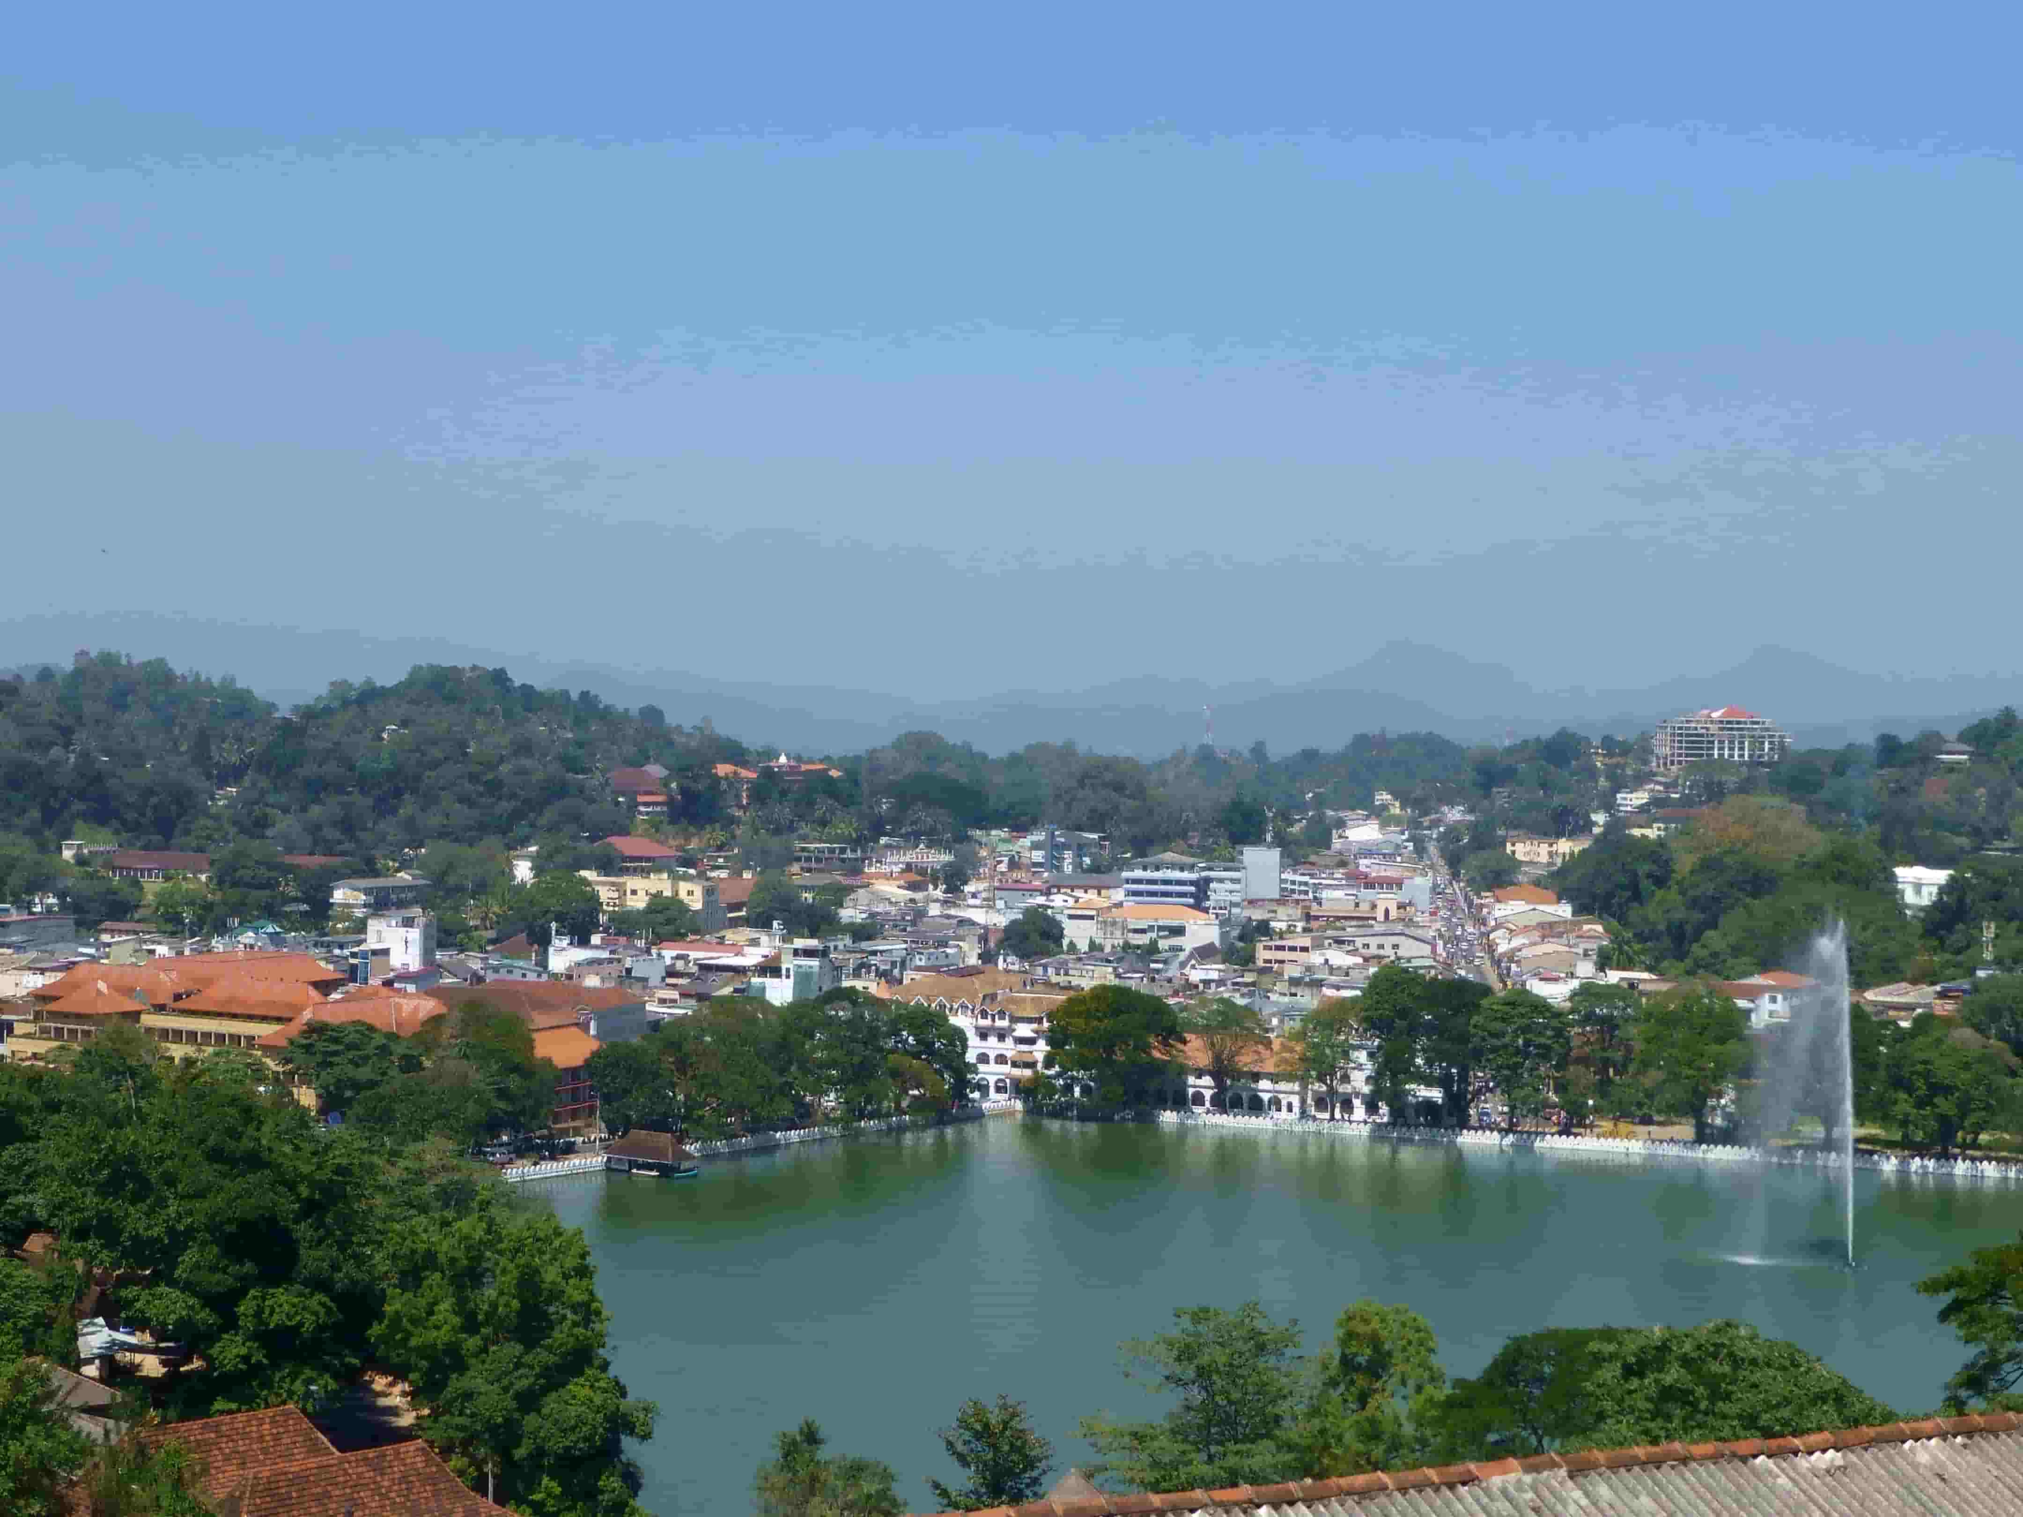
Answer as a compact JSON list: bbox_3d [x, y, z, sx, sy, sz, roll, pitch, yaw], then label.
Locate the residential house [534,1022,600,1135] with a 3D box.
[{"bbox_3d":[-71.020,51.780,440.000,11.000,17.000,13.000,0,0,32],"label":"residential house"}]

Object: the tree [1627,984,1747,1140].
[{"bbox_3d":[116.430,52.530,473.000,20.500,27.000,19.000,0,1,14],"label":"tree"}]

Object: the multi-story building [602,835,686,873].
[{"bbox_3d":[-107.950,28.080,800.000,24.860,11.510,15.000,0,0,-6],"label":"multi-story building"}]

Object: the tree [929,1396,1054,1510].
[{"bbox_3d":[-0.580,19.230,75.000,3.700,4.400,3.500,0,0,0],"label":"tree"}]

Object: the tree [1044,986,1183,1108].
[{"bbox_3d":[17.300,49.070,466.000,23.000,21.000,21.000,0,0,0],"label":"tree"}]

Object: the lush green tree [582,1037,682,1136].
[{"bbox_3d":[-60.090,52.310,436.000,15.500,15.800,14.500,0,0,0],"label":"lush green tree"}]

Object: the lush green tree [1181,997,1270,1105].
[{"bbox_3d":[33.870,46.790,436.000,14.300,18.060,14.000,0,0,4],"label":"lush green tree"}]

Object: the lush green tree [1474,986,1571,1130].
[{"bbox_3d":[82.020,48.320,442.000,16.200,22.000,15.500,0,0,0],"label":"lush green tree"}]

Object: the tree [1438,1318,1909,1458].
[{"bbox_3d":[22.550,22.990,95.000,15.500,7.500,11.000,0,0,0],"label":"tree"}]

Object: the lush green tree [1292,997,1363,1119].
[{"bbox_3d":[49.130,46.920,428.000,10.840,19.210,10.800,0,0,7],"label":"lush green tree"}]

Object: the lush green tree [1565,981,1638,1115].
[{"bbox_3d":[89.950,44.380,418.000,11.500,20.680,11.500,0,0,12],"label":"lush green tree"}]

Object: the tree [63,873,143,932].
[{"bbox_3d":[-234.710,37.380,710.000,21.240,15.520,19.000,0,0,-18],"label":"tree"}]

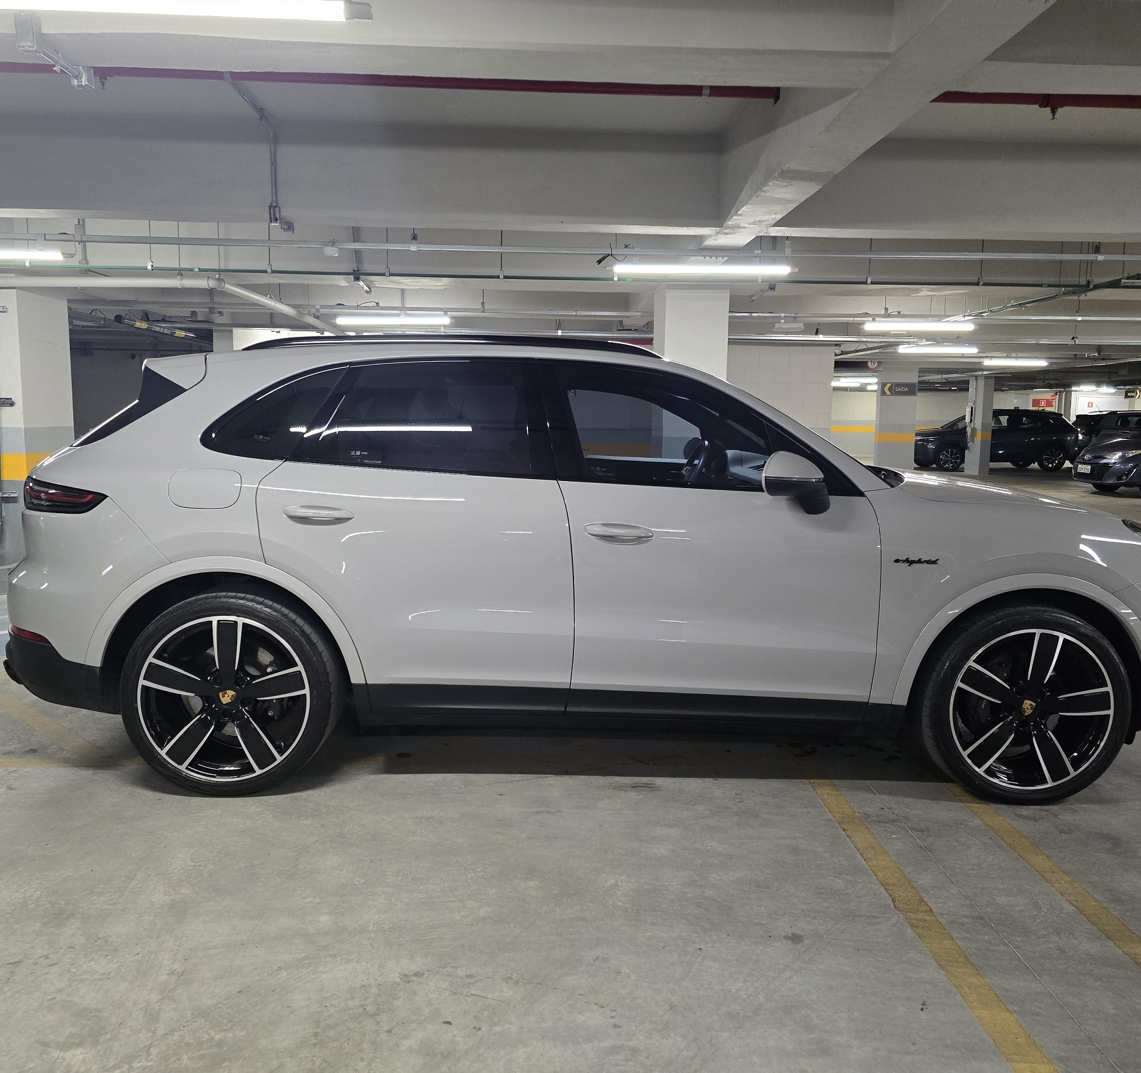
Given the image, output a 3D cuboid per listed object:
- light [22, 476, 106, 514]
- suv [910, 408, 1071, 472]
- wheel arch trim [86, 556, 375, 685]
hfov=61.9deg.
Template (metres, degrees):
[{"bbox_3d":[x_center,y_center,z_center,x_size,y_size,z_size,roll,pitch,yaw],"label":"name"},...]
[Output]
[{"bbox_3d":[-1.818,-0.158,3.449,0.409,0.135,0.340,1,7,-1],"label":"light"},{"bbox_3d":[10.956,-2.566,25.135,4.460,1.620,1.825,0,7,-3],"label":"suv"},{"bbox_3d":[-1.228,0.297,3.389,1.014,0.455,0.110,1,8,0],"label":"wheel arch trim"}]

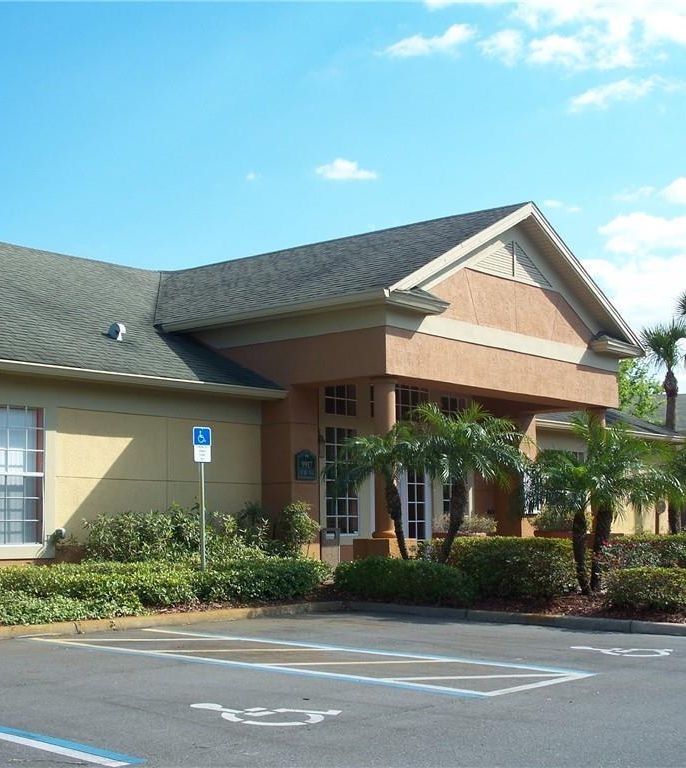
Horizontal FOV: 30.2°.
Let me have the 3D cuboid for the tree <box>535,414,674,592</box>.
[{"bbox_3d":[3.857,1.766,18.769,2.050,2.639,2.050,1,-6,0],"label":"tree"}]

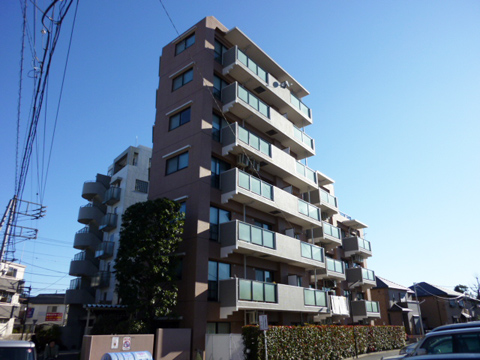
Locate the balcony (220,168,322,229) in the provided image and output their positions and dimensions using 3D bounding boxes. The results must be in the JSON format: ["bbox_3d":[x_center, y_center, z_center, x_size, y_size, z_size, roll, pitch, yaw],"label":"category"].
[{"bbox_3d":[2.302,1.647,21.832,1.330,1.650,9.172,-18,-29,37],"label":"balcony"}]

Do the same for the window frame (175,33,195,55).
[{"bbox_3d":[-3.537,-8.800,22.462,1.835,0.948,0.120,-18,-29,37],"label":"window frame"}]

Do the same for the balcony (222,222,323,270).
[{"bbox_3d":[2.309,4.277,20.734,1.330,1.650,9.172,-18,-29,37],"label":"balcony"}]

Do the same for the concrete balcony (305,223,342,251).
[{"bbox_3d":[7.140,4.758,29.316,1.470,1.650,3.187,-18,-29,37],"label":"concrete balcony"}]

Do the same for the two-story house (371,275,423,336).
[{"bbox_3d":[18.053,16.003,43.628,6.000,7.201,7.800,-21,-30,40],"label":"two-story house"}]

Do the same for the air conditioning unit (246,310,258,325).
[{"bbox_3d":[0.834,7.016,17.712,0.320,0.600,0.780,-18,-29,37],"label":"air conditioning unit"}]

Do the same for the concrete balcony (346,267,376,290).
[{"bbox_3d":[11.662,9.463,33.216,1.393,1.650,3.215,-18,-29,37],"label":"concrete balcony"}]

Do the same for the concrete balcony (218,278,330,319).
[{"bbox_3d":[2.364,6.906,19.583,1.170,1.697,9.131,-18,-29,37],"label":"concrete balcony"}]

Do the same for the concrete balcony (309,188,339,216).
[{"bbox_3d":[7.133,2.128,30.414,1.470,1.650,3.187,-18,-29,37],"label":"concrete balcony"}]

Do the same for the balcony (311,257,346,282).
[{"bbox_3d":[7.173,7.383,28.193,1.430,1.667,3.151,-18,-29,37],"label":"balcony"}]

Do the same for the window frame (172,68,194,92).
[{"bbox_3d":[-3.488,-6.159,21.443,1.841,0.953,0.120,-18,-29,37],"label":"window frame"}]

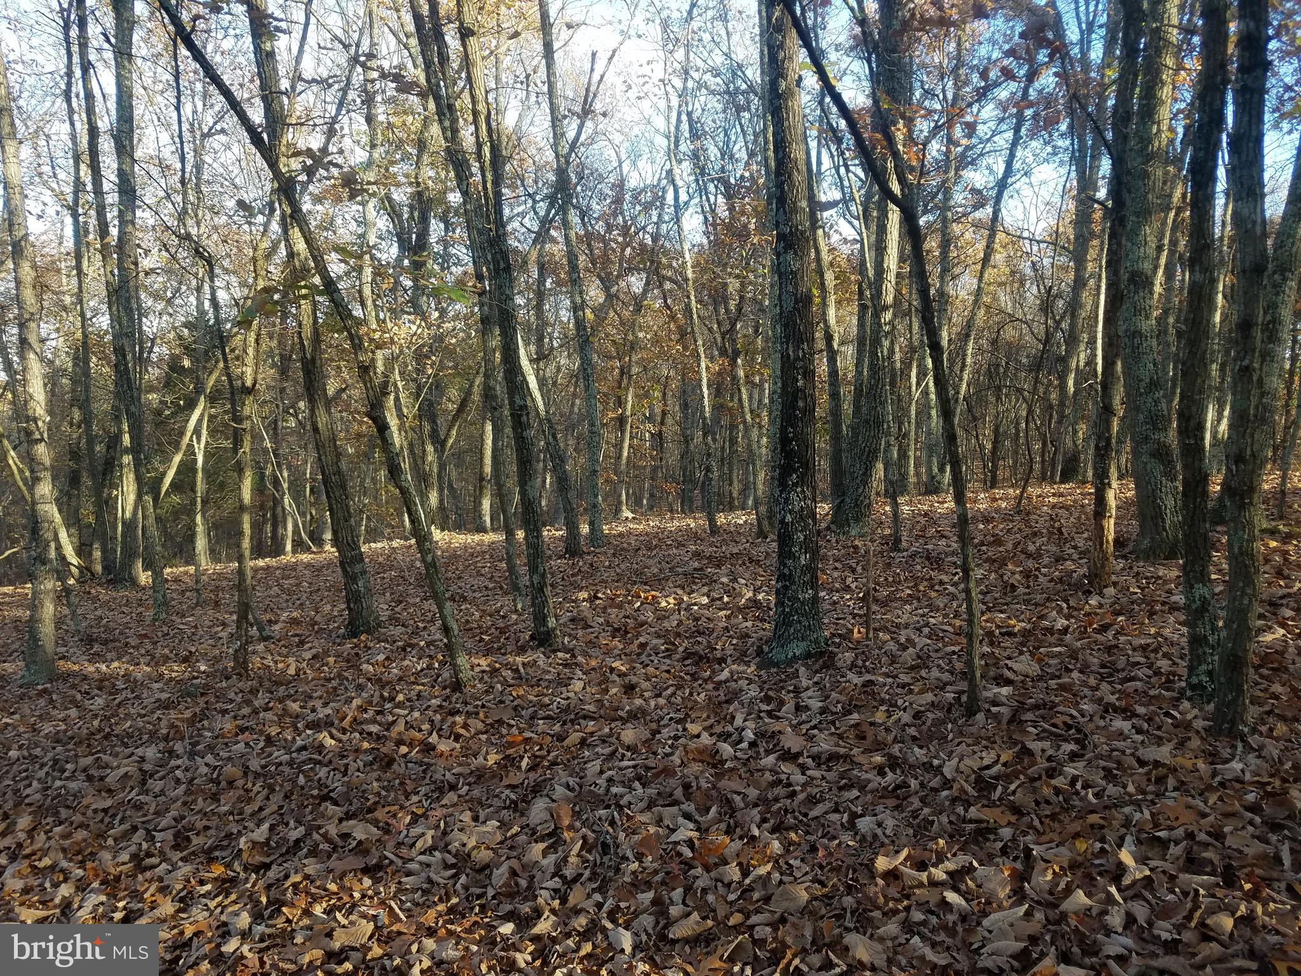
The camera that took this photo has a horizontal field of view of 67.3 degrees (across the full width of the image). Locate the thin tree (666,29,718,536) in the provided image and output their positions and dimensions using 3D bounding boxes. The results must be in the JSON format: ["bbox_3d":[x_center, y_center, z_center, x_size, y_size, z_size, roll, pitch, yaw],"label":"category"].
[{"bbox_3d":[0.691,-3.488,16.400,0.820,8.500,0.600,-1,2,0],"label":"thin tree"}]

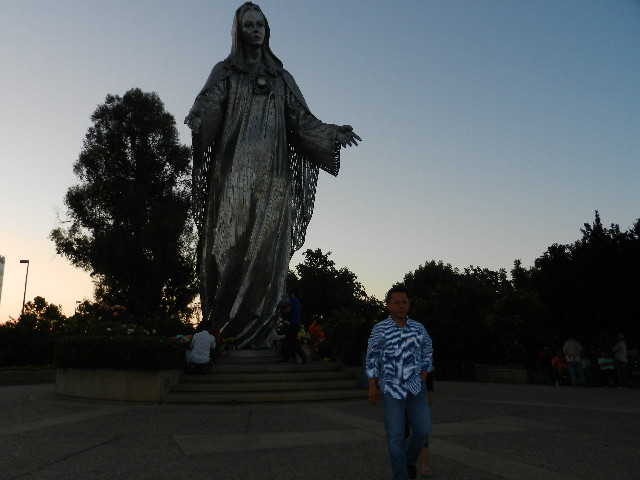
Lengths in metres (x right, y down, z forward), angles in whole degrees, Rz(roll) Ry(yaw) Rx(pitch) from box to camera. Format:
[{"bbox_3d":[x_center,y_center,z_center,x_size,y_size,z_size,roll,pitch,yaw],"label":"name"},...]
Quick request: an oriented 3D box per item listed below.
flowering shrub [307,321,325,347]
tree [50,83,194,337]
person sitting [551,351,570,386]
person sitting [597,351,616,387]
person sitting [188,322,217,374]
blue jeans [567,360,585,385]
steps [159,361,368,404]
[{"bbox_3d":[-0.112,2.301,13.204,0.460,0.630,0.440,2,-11,-11],"label":"flowering shrub"},{"bbox_3d":[-8.716,-0.656,22.552,6.200,12.340,6.000,4,-12,-17],"label":"tree"},{"bbox_3d":[7.534,3.997,16.695,0.560,1.090,0.720,-5,-12,23],"label":"person sitting"},{"bbox_3d":[8.897,3.963,16.549,0.580,1.080,0.720,-6,-13,30],"label":"person sitting"},{"bbox_3d":[-2.635,2.404,11.909,0.580,1.100,0.680,0,-11,3],"label":"person sitting"},{"bbox_3d":[7.907,4.089,16.524,0.500,0.790,0.330,-6,-13,28],"label":"blue jeans"},{"bbox_3d":[-1.067,3.209,12.056,4.750,0.720,1.800,3,-12,-14],"label":"steps"}]

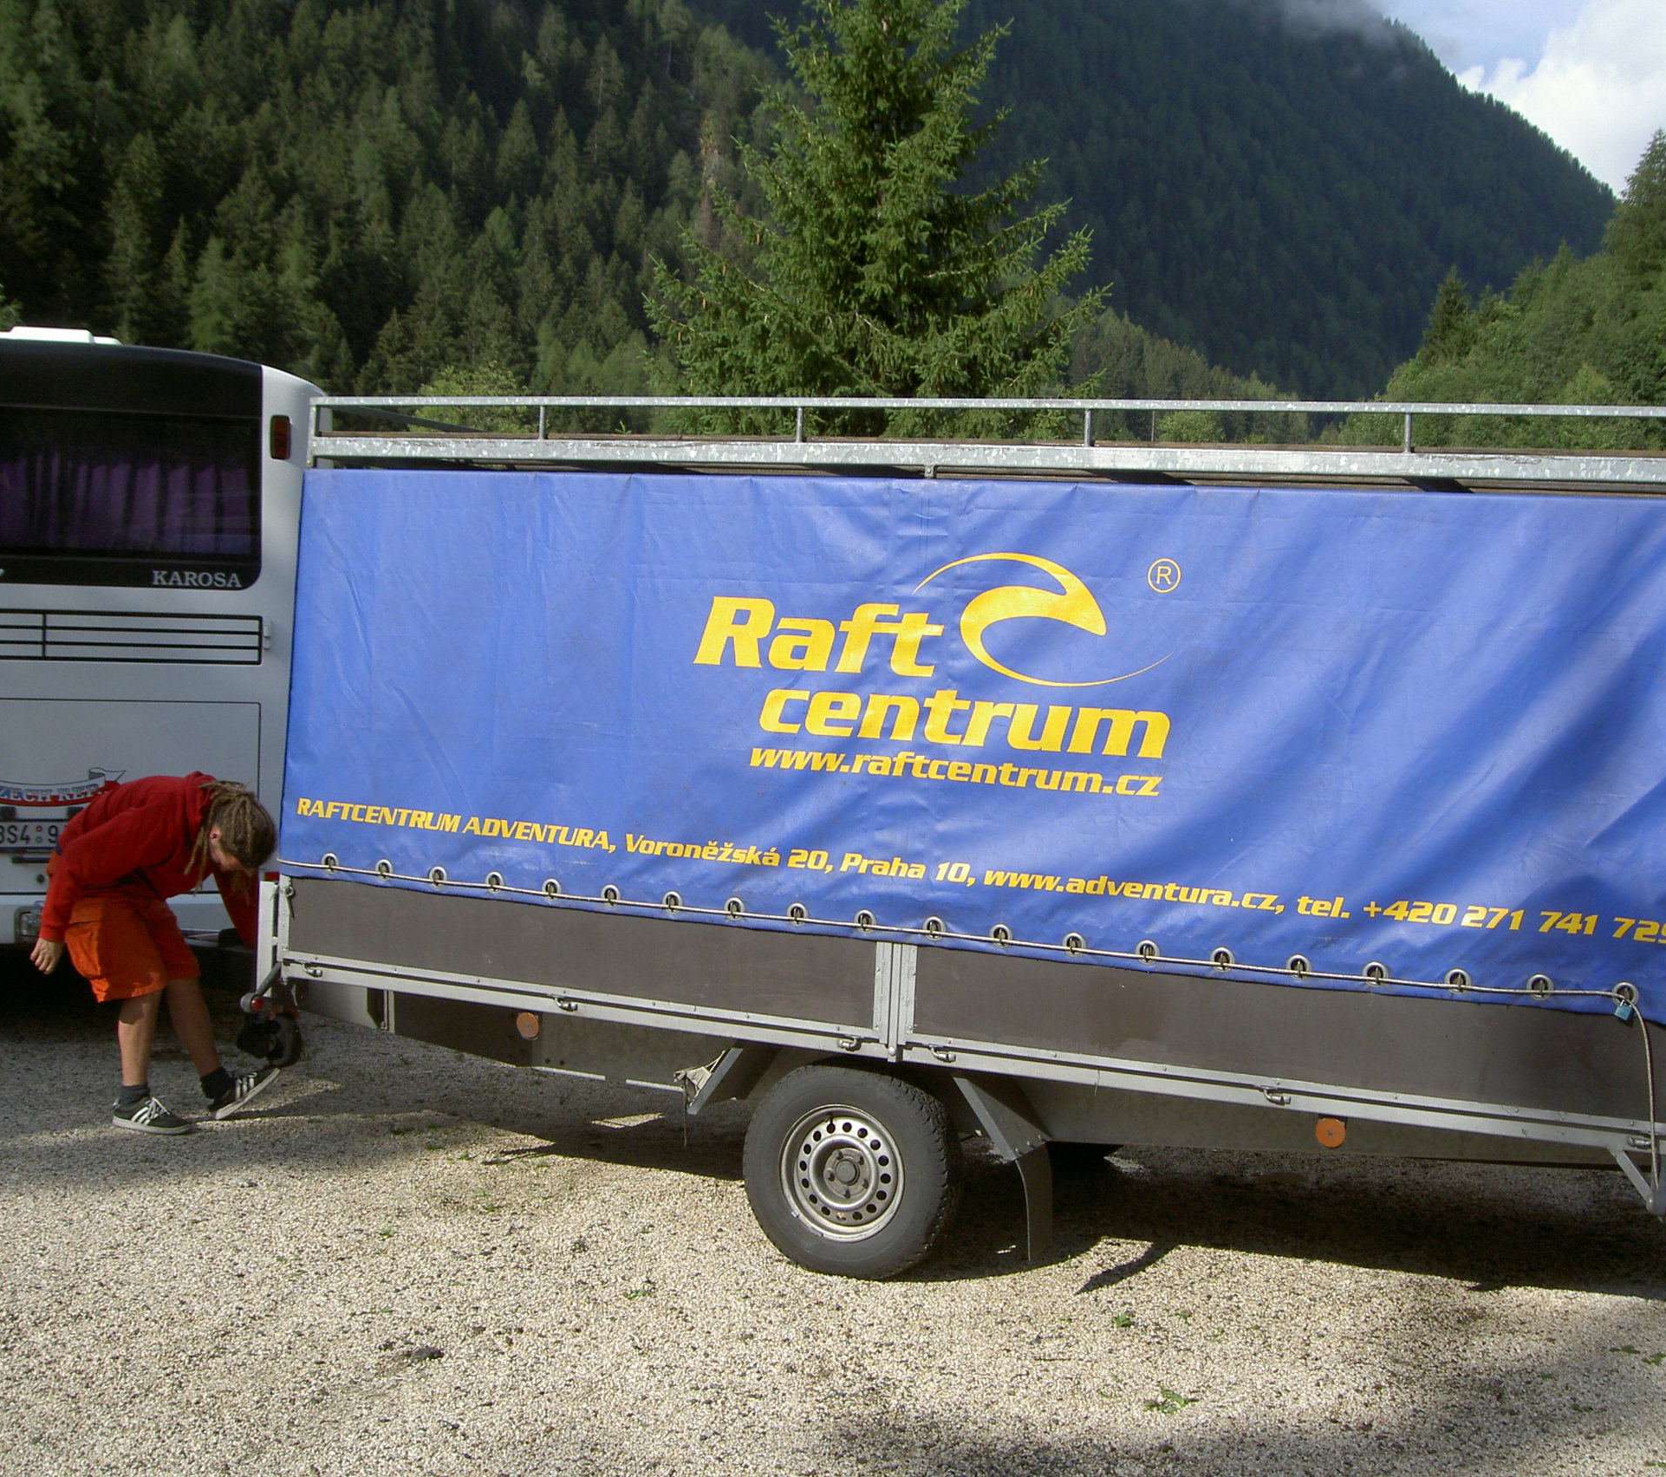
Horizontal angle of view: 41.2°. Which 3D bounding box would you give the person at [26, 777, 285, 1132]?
[{"bbox_3d":[-2.620,0.820,8.580,0.950,1.380,0.600,1,1,3],"label":"person"}]

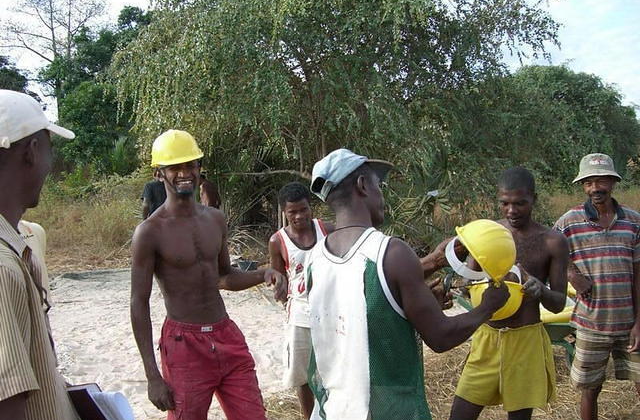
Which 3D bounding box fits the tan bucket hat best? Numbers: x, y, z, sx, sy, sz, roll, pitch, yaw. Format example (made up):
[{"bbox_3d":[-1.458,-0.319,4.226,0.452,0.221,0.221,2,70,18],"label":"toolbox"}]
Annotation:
[{"bbox_3d":[1.485,-0.225,3.760,0.270,0.155,0.285,-3,-2,22],"label":"tan bucket hat"}]

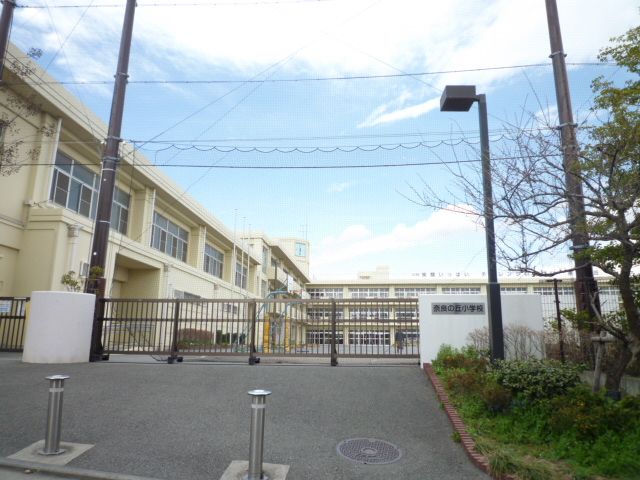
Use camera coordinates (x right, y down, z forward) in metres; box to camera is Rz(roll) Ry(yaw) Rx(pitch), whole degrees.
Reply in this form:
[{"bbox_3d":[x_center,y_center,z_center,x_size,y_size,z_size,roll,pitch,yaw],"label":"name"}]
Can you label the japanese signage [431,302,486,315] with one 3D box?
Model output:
[{"bbox_3d":[2.903,1.446,9.675,1.120,0.250,0.030,-1,-13,5],"label":"japanese signage"}]

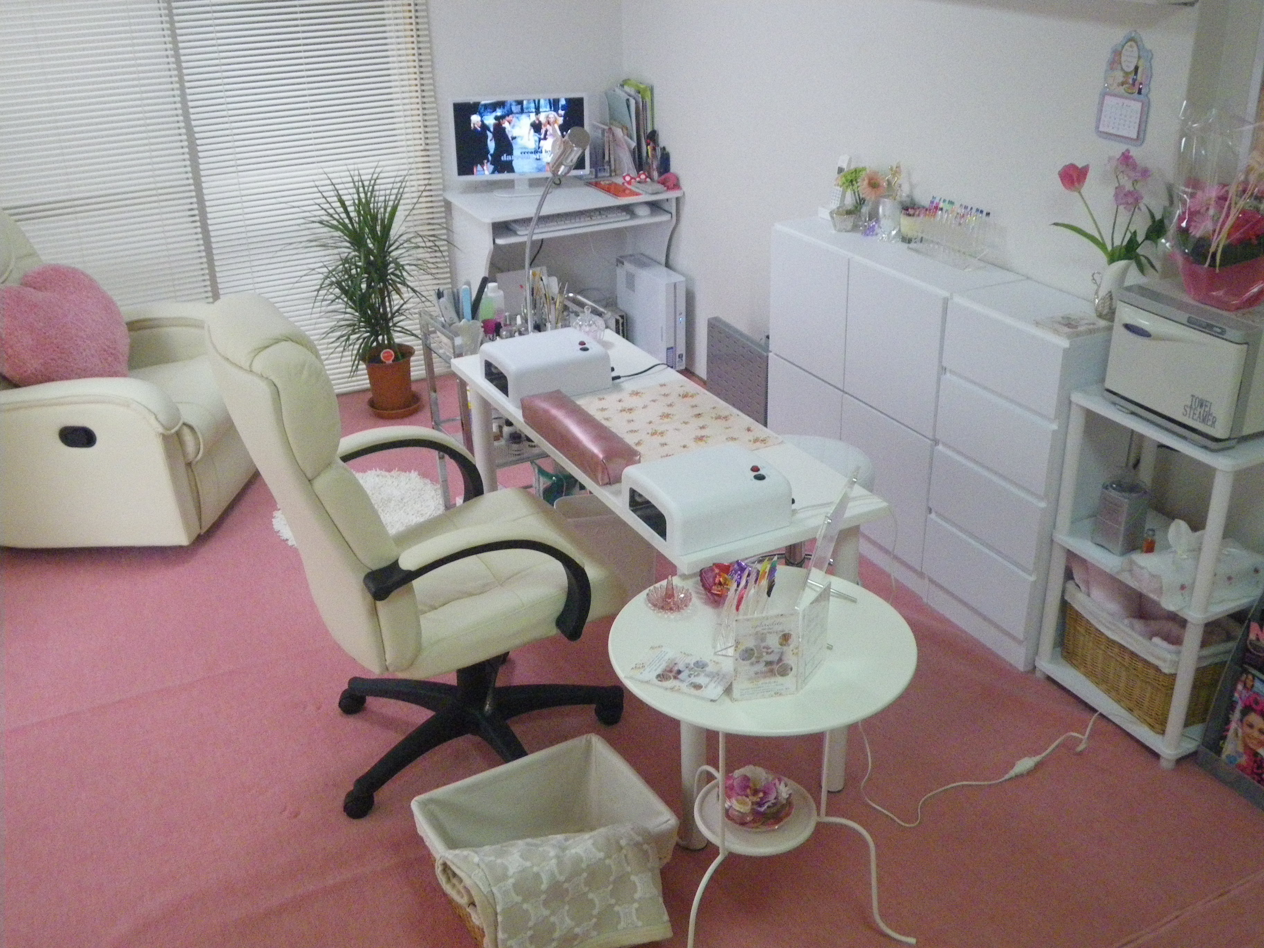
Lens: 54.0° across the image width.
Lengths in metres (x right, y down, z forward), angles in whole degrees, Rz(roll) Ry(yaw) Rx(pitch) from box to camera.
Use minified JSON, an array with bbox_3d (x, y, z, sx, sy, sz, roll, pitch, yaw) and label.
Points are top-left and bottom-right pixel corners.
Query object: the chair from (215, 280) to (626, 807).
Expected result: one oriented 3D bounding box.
[{"bbox_3d":[-0.422,0.120,2.646,0.770,1.170,0.680,-14,28,-23],"label":"chair"}]

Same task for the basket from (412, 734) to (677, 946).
[{"bbox_3d":[-0.167,0.744,2.430,0.405,0.215,0.330,-16,29,-27],"label":"basket"}]

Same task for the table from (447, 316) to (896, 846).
[{"bbox_3d":[0.027,0.205,2.961,0.455,0.720,1.225,-14,28,-24],"label":"table"}]

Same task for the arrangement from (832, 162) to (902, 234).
[{"bbox_3d":[0.673,-0.785,3.602,0.140,0.190,0.190,-13,28,-22],"label":"arrangement"}]

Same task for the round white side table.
[{"bbox_3d":[0.224,0.581,2.223,0.520,0.667,0.520,-1,26,1],"label":"round white side table"}]

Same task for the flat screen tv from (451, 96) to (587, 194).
[{"bbox_3d":[-0.429,-1.287,4.851,0.540,0.370,0.180,-4,26,-4],"label":"flat screen tv"}]

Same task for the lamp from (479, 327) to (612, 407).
[{"bbox_3d":[-0.215,-0.265,3.009,0.245,0.100,0.225,-13,28,-22],"label":"lamp"}]

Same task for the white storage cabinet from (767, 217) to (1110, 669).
[{"bbox_3d":[0.830,-0.157,3.498,0.270,0.864,1.250,-13,28,-22],"label":"white storage cabinet"}]

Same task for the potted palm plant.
[{"bbox_3d":[-0.924,-0.681,4.623,0.480,0.940,0.480,-13,28,-22],"label":"potted palm plant"}]

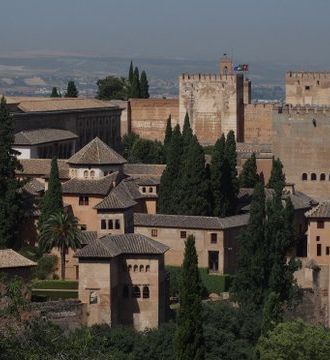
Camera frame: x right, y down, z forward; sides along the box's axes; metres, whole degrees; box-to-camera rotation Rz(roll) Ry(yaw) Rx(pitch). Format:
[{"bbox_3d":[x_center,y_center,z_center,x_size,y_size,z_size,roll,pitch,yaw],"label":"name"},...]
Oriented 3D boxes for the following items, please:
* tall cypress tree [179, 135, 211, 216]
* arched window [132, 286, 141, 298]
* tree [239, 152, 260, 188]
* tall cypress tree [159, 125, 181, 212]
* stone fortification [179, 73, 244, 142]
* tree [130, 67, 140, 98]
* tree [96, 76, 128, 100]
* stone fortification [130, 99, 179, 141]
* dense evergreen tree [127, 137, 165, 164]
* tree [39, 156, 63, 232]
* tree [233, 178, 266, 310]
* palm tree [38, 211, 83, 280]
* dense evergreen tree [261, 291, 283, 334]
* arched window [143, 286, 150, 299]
[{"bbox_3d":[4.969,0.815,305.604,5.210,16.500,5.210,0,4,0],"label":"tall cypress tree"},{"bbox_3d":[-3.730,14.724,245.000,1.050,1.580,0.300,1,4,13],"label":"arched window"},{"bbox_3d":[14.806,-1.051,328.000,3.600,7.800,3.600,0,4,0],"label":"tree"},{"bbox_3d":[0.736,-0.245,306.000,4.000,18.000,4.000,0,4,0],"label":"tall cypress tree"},{"bbox_3d":[12.494,-19.346,503.000,15.500,19.300,10.500,1,4,12],"label":"stone fortification"},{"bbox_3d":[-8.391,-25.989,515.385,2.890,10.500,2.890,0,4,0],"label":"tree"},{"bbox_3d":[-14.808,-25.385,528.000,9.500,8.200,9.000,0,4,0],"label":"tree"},{"bbox_3d":[-2.861,-16.346,510.000,13.900,11.800,3.500,1,4,12],"label":"stone fortification"},{"bbox_3d":[-4.299,-5.904,435.275,8.830,7.500,8.830,0,4,0],"label":"dense evergreen tree"},{"bbox_3d":[-16.270,2.645,266.439,3.690,12.000,3.690,0,4,0],"label":"tree"},{"bbox_3d":[12.423,9.298,272.677,4.940,18.500,4.940,0,4,0],"label":"tree"},{"bbox_3d":[-14.111,8.887,254.000,6.200,9.500,6.200,0,4,0],"label":"palm tree"},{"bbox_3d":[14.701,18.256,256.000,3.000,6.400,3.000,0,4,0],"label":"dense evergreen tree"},{"bbox_3d":[-2.421,14.724,245.000,0.820,1.580,0.300,1,4,13],"label":"arched window"}]

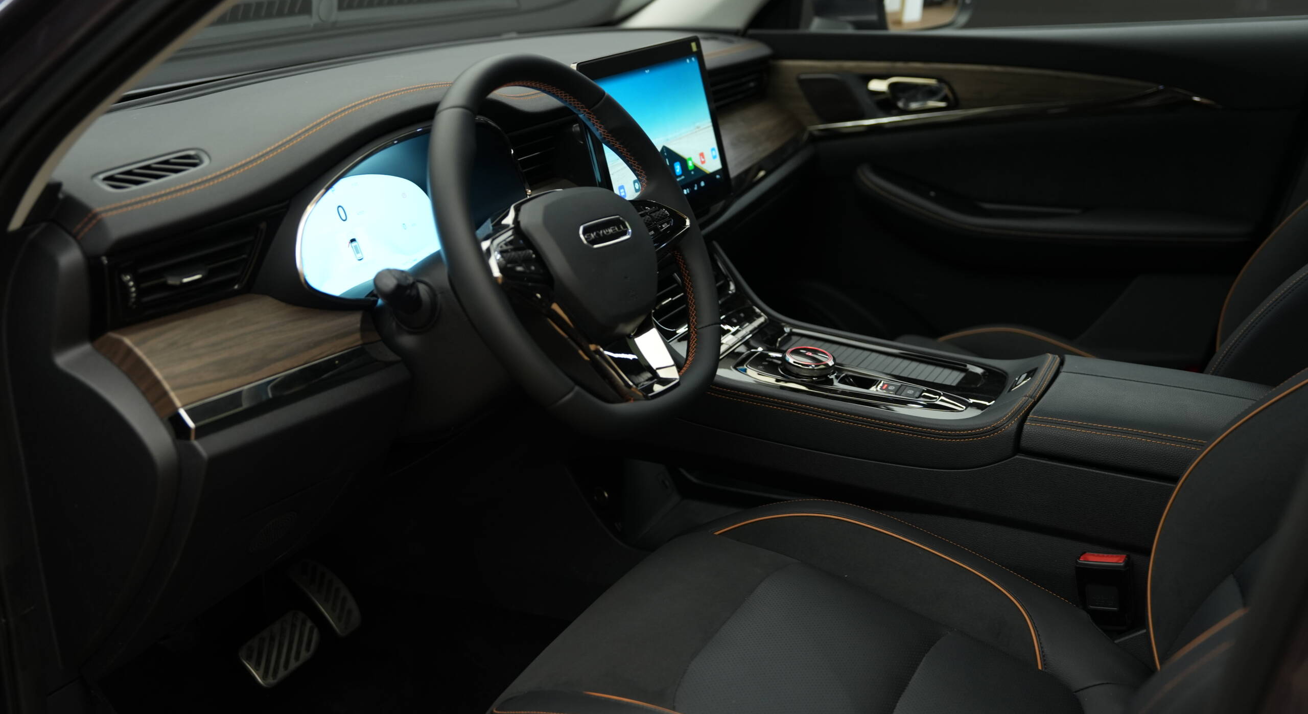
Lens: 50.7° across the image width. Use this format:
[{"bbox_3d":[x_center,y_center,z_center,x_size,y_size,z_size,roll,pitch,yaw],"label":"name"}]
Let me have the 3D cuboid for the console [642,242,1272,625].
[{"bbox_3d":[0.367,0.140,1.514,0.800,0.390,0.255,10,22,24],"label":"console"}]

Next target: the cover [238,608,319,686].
[{"bbox_3d":[-0.419,0.332,1.573,0.025,0.062,0.104,-40,-3,32],"label":"cover"}]

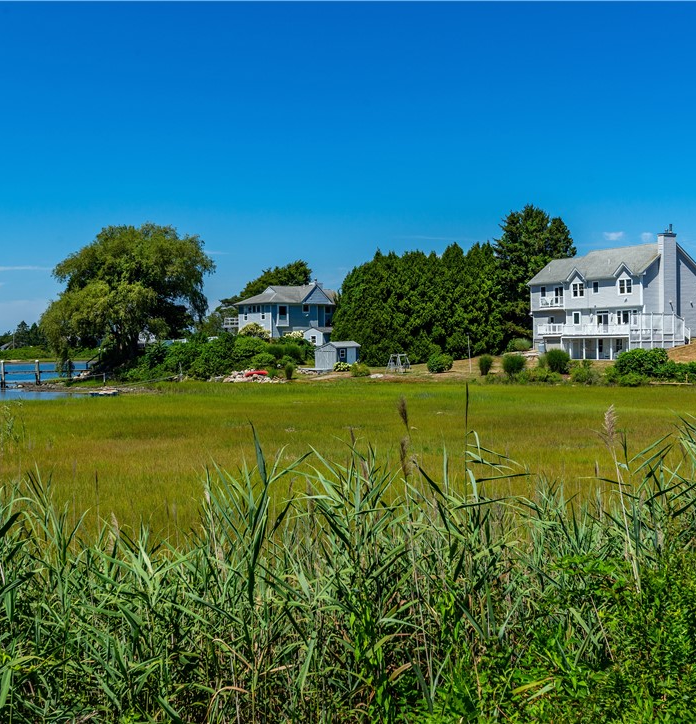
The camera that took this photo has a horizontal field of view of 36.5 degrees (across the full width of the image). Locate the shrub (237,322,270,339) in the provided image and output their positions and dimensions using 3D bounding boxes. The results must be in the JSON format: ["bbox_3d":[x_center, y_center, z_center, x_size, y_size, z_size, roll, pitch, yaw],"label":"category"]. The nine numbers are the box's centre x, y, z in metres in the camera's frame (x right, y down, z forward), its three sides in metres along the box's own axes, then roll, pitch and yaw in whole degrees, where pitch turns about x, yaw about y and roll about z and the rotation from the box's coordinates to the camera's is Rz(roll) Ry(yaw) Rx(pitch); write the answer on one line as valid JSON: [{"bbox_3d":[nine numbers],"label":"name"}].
[{"bbox_3d":[-10.025,-3.236,112.000,3.395,1.909,2.800,-1,1,-5],"label":"shrub"}]

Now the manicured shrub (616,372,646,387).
[{"bbox_3d":[19.870,1.227,74.000,2.243,0.981,1.700,0,1,15],"label":"manicured shrub"}]

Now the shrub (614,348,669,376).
[{"bbox_3d":[22.795,0.078,82.000,4.349,2.252,3.400,0,1,16],"label":"shrub"}]

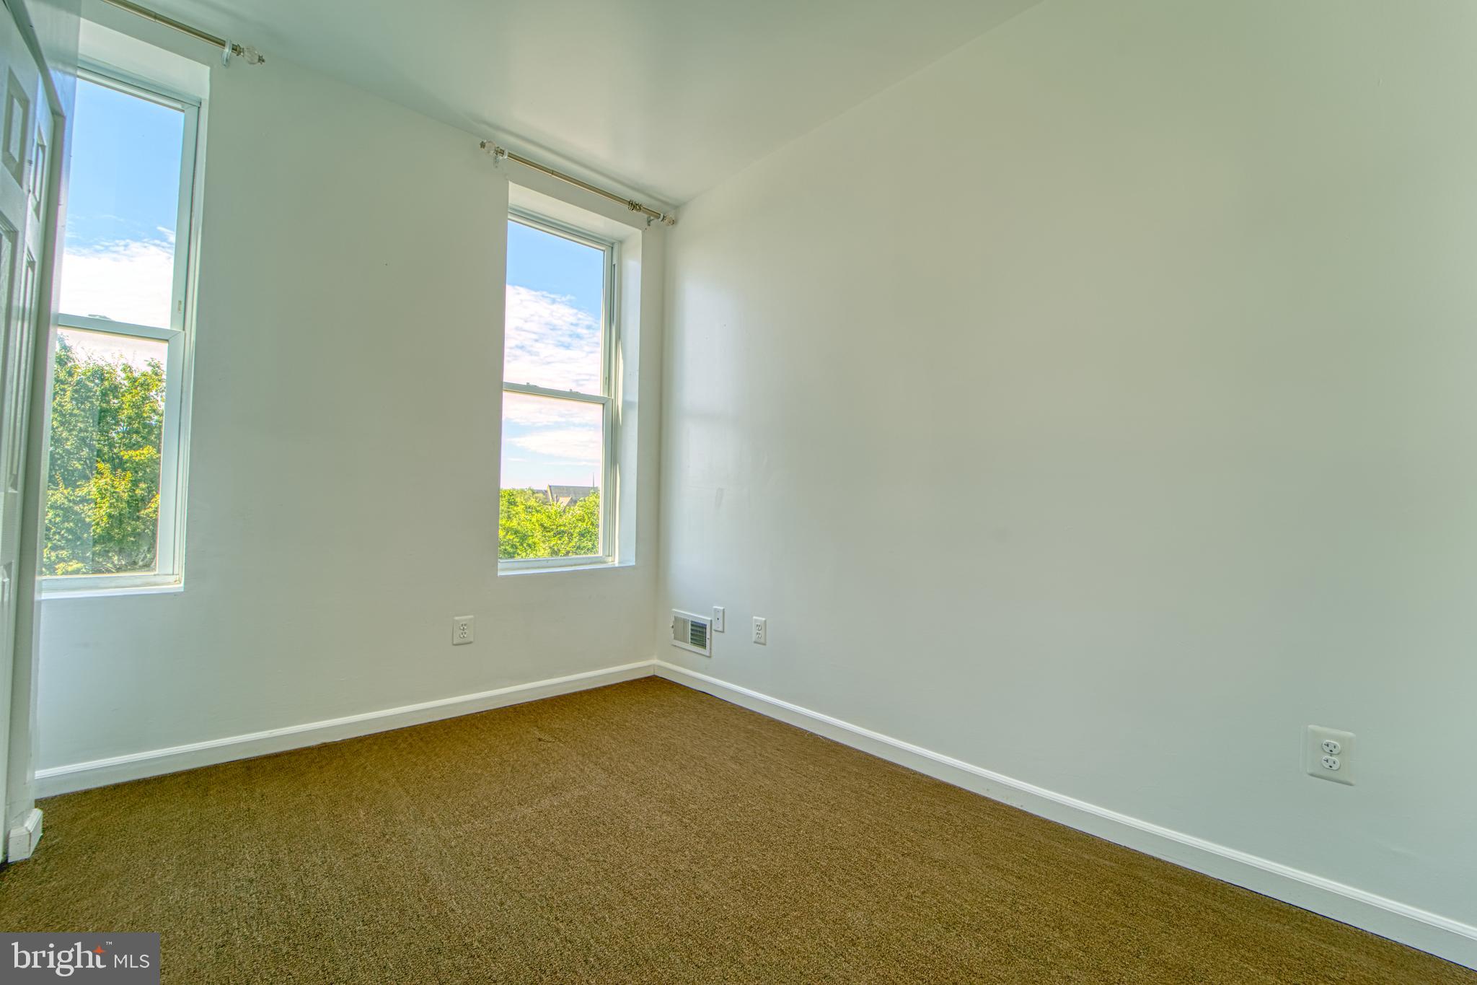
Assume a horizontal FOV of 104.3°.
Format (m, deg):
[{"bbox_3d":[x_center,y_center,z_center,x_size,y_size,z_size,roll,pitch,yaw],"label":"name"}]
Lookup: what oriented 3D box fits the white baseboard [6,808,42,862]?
[{"bbox_3d":[-2.009,0.963,1.621,0.040,0.085,0.140,3,-3,-40],"label":"white baseboard"}]

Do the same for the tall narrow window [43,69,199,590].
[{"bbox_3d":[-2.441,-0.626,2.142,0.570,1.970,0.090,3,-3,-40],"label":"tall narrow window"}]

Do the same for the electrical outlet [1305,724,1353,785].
[{"bbox_3d":[1.449,0.643,1.404,0.010,0.120,0.080,3,-3,-43],"label":"electrical outlet"}]

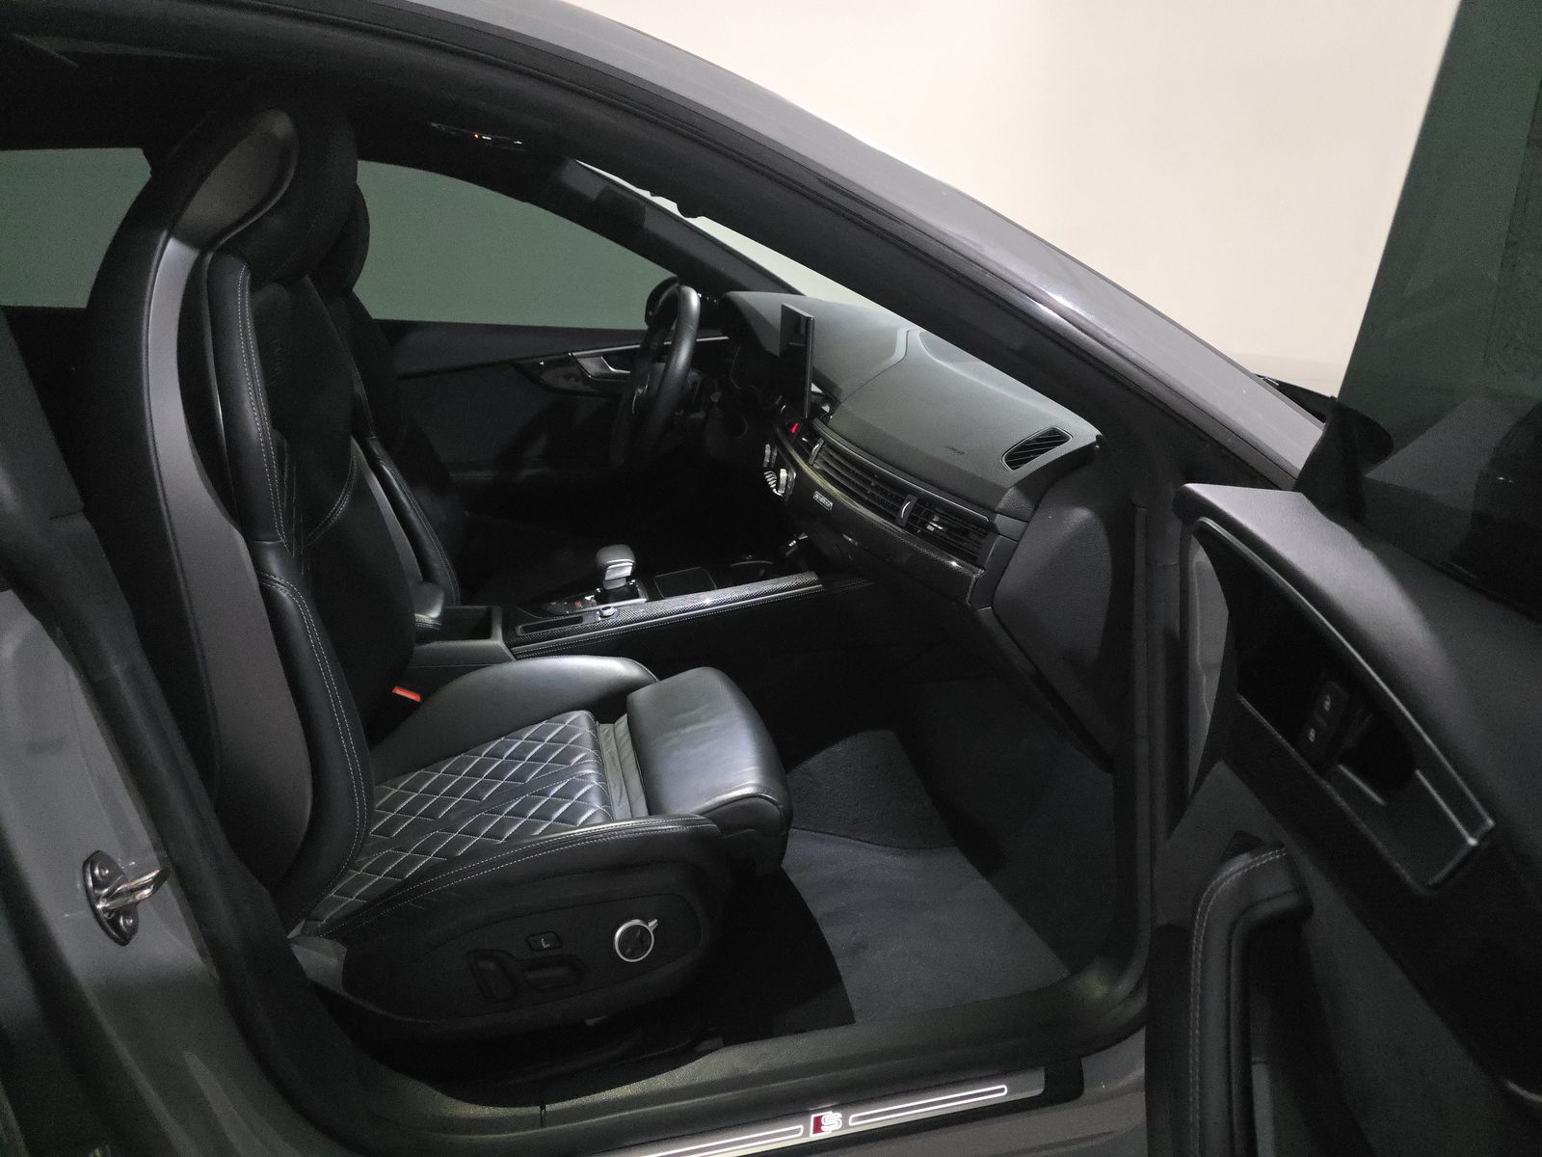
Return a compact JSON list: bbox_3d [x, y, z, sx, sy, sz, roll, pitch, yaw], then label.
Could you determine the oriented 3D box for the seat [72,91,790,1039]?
[{"bbox_3d":[-0.314,-0.016,1.143,0.690,0.950,0.560,-3,18,-14],"label":"seat"}]

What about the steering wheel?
[{"bbox_3d":[-0.197,-0.360,1.856,0.100,0.365,0.370,19,11,-19],"label":"steering wheel"}]

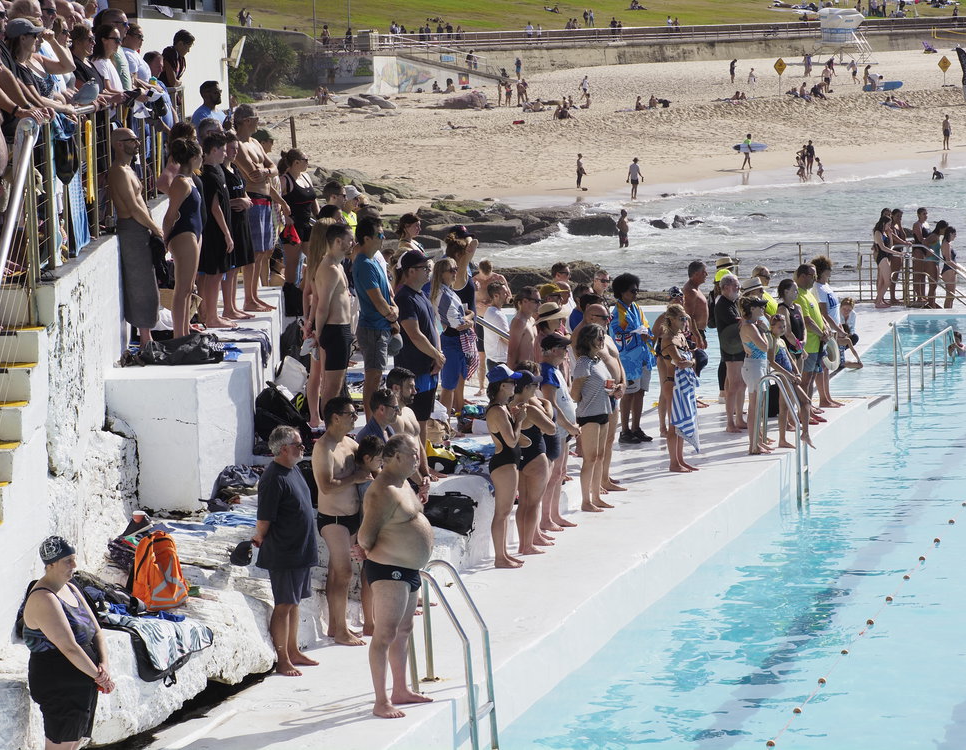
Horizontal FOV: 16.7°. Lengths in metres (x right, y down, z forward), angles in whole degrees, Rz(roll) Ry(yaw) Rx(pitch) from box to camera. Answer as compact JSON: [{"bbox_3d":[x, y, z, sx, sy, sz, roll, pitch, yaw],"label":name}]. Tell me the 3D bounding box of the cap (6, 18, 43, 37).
[{"bbox_3d":[-3.129,-2.371,22.500,0.270,0.140,0.180,-7,4,9],"label":"cap"}]

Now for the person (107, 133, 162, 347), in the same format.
[{"bbox_3d":[-2.786,-1.102,26.400,0.380,1.760,0.480,0,5,18],"label":"person"}]

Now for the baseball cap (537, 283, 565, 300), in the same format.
[{"bbox_3d":[0.760,-0.900,35.500,0.270,0.140,0.180,-1,5,12],"label":"baseball cap"}]

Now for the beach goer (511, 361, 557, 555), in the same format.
[{"bbox_3d":[0.446,0.732,27.950,0.360,1.580,0.420,0,5,12],"label":"beach goer"}]

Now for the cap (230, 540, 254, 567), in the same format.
[{"bbox_3d":[-1.694,1.252,23.100,0.220,0.140,0.170,-25,25,-20],"label":"cap"}]

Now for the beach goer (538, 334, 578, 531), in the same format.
[{"bbox_3d":[0.683,0.501,29.400,0.380,1.730,0.480,0,5,16],"label":"beach goer"}]

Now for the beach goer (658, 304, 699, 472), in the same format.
[{"bbox_3d":[1.995,0.110,33.776,0.380,1.670,0.460,1,6,22],"label":"beach goer"}]

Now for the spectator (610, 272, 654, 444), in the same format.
[{"bbox_3d":[1.634,-0.212,36.000,0.380,1.820,0.500,3,6,38],"label":"spectator"}]

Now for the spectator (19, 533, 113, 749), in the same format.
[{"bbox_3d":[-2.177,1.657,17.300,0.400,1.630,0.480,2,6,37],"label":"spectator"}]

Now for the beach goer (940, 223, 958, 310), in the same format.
[{"bbox_3d":[8.241,-1.847,58.300,0.320,1.600,0.400,-1,5,5],"label":"beach goer"}]

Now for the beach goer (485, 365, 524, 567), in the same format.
[{"bbox_3d":[0.181,0.753,27.700,0.340,1.660,0.420,-1,5,8],"label":"beach goer"}]

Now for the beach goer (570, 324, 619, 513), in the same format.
[{"bbox_3d":[1.050,0.395,31.000,0.380,1.730,0.450,0,5,22],"label":"beach goer"}]

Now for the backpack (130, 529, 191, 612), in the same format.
[{"bbox_3d":[-2.112,1.276,21.500,0.320,0.480,0.220,-5,-2,-38],"label":"backpack"}]

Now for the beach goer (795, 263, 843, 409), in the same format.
[{"bbox_3d":[3.961,-0.373,39.000,0.420,1.770,0.520,1,6,25],"label":"beach goer"}]

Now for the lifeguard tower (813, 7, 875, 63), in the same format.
[{"bbox_3d":[29.239,-27.381,266.000,3.700,4.500,3.700,-5,7,-40],"label":"lifeguard tower"}]

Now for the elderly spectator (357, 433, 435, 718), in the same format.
[{"bbox_3d":[-0.571,1.284,21.480,0.410,1.770,0.540,1,6,19],"label":"elderly spectator"}]

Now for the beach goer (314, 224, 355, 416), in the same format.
[{"bbox_3d":[-1.144,-0.279,25.380,0.310,1.770,0.490,1,6,21],"label":"beach goer"}]

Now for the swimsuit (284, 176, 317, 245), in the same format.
[{"bbox_3d":[-1.730,-1.573,31.300,0.250,0.630,0.340,2,6,31],"label":"swimsuit"}]

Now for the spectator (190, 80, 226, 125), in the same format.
[{"bbox_3d":[-2.657,-1.963,31.880,0.360,1.760,0.500,1,6,22],"label":"spectator"}]

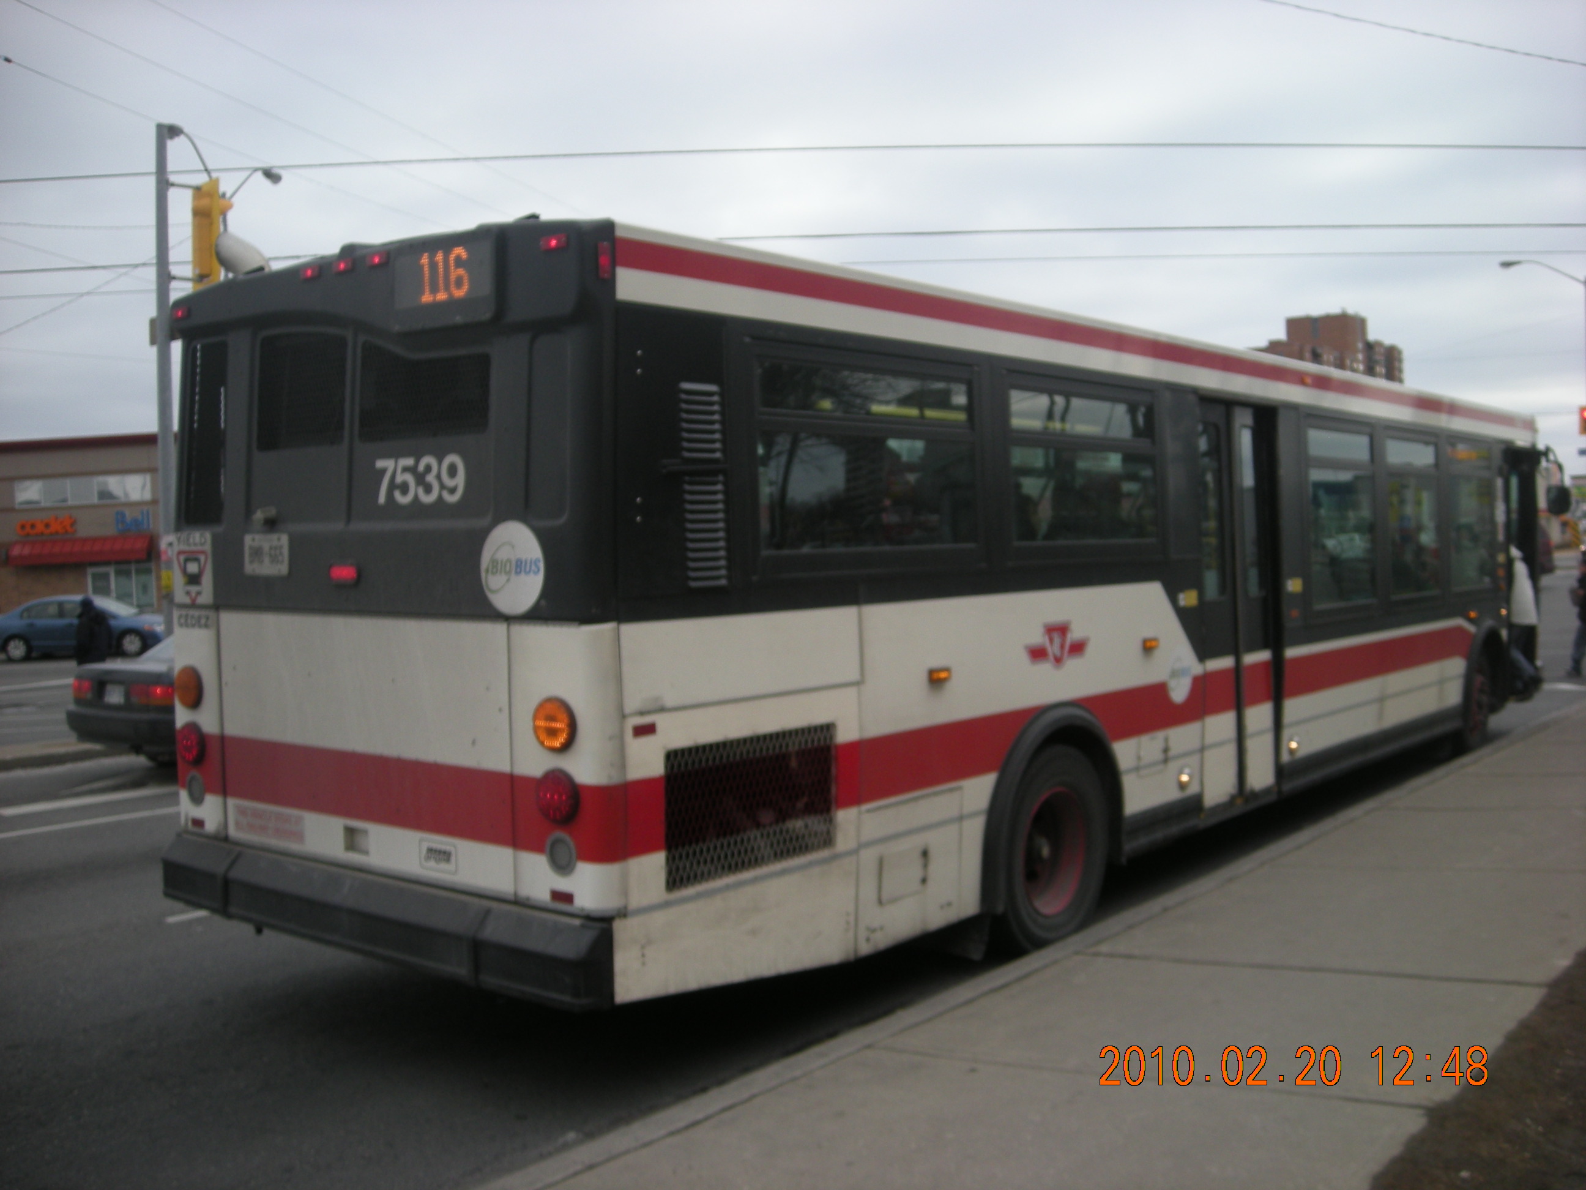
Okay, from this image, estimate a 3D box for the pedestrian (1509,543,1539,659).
[{"bbox_3d":[6.480,0.215,14.300,0.500,1.580,0.520,0,2,37],"label":"pedestrian"}]

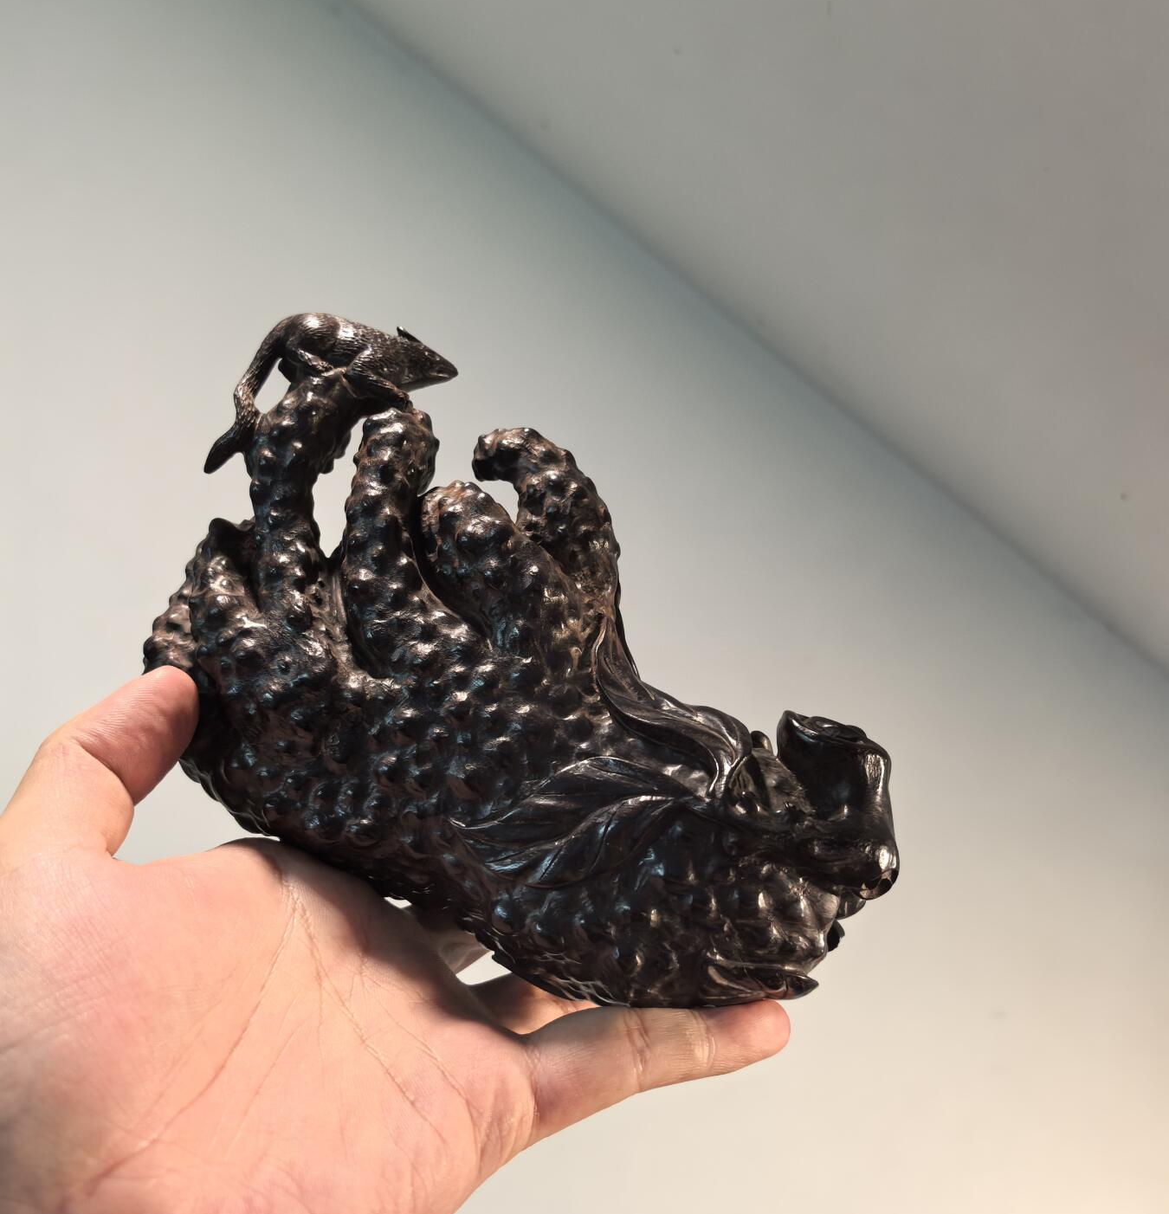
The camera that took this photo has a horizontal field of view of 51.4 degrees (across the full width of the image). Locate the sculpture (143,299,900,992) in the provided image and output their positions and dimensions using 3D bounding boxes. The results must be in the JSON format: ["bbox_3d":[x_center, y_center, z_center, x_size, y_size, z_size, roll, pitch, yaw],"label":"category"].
[{"bbox_3d":[-0.011,0.022,0.280,0.182,0.115,0.085,25,0,-10],"label":"sculpture"}]

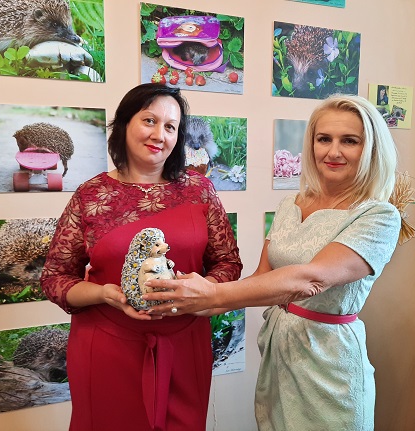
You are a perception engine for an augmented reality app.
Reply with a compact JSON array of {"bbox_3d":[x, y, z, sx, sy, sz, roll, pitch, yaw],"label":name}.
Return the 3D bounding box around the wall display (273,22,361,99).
[{"bbox_3d":[0.477,-0.656,1.804,0.433,0.300,0.016,-2,7,-19],"label":"wall display"}]

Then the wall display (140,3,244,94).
[{"bbox_3d":[-0.051,-0.639,1.621,0.417,0.301,0.016,-2,7,-19],"label":"wall display"}]

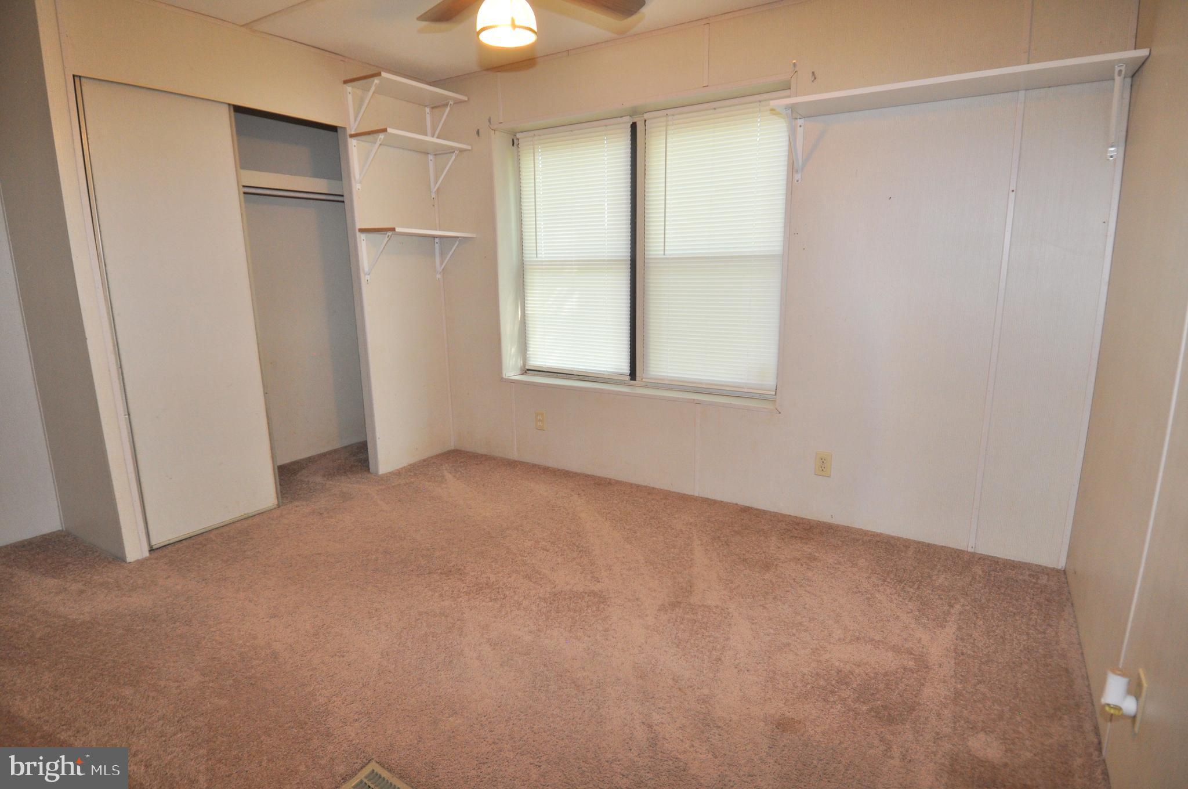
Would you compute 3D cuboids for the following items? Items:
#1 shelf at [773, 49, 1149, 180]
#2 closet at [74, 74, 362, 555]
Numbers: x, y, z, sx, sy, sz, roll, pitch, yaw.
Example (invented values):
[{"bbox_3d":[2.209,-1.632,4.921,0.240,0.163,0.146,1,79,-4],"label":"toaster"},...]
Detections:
[{"bbox_3d":[1.217,-0.955,2.148,1.140,0.275,0.255,7,14,33],"label":"shelf"},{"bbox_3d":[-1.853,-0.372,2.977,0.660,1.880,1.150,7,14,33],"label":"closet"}]

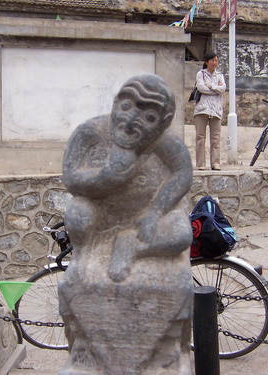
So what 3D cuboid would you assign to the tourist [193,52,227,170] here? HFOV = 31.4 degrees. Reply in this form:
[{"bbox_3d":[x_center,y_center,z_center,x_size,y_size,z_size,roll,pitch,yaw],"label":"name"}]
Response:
[{"bbox_3d":[1.055,-1.055,6.650,0.500,1.630,0.340,-1,3,-14],"label":"tourist"}]

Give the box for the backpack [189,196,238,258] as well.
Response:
[{"bbox_3d":[0.532,0.275,3.300,0.300,0.430,0.300,-9,0,22],"label":"backpack"}]

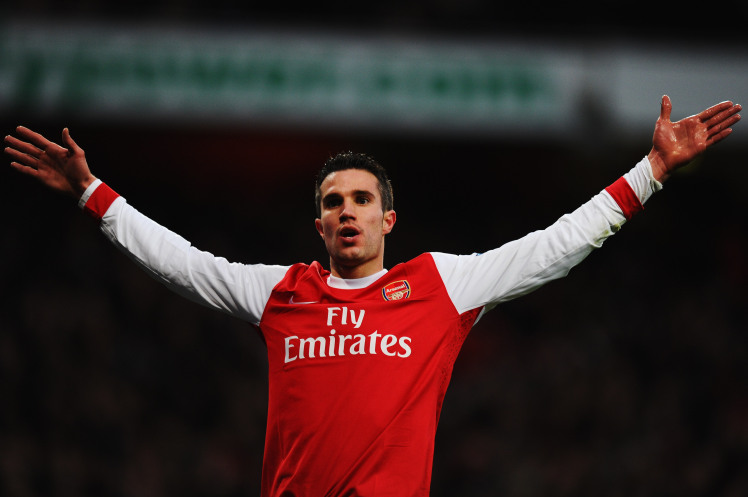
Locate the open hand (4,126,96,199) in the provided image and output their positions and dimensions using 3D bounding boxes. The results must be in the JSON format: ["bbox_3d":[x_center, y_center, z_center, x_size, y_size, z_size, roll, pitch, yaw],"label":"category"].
[{"bbox_3d":[-0.690,-0.197,17.750,0.215,0.132,0.075,26,-2,-10],"label":"open hand"}]

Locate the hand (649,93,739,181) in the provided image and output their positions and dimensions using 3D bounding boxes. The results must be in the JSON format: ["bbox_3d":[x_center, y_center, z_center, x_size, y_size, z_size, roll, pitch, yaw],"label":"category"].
[{"bbox_3d":[0.672,-0.263,17.750,0.222,0.152,0.075,-31,-5,5],"label":"hand"}]

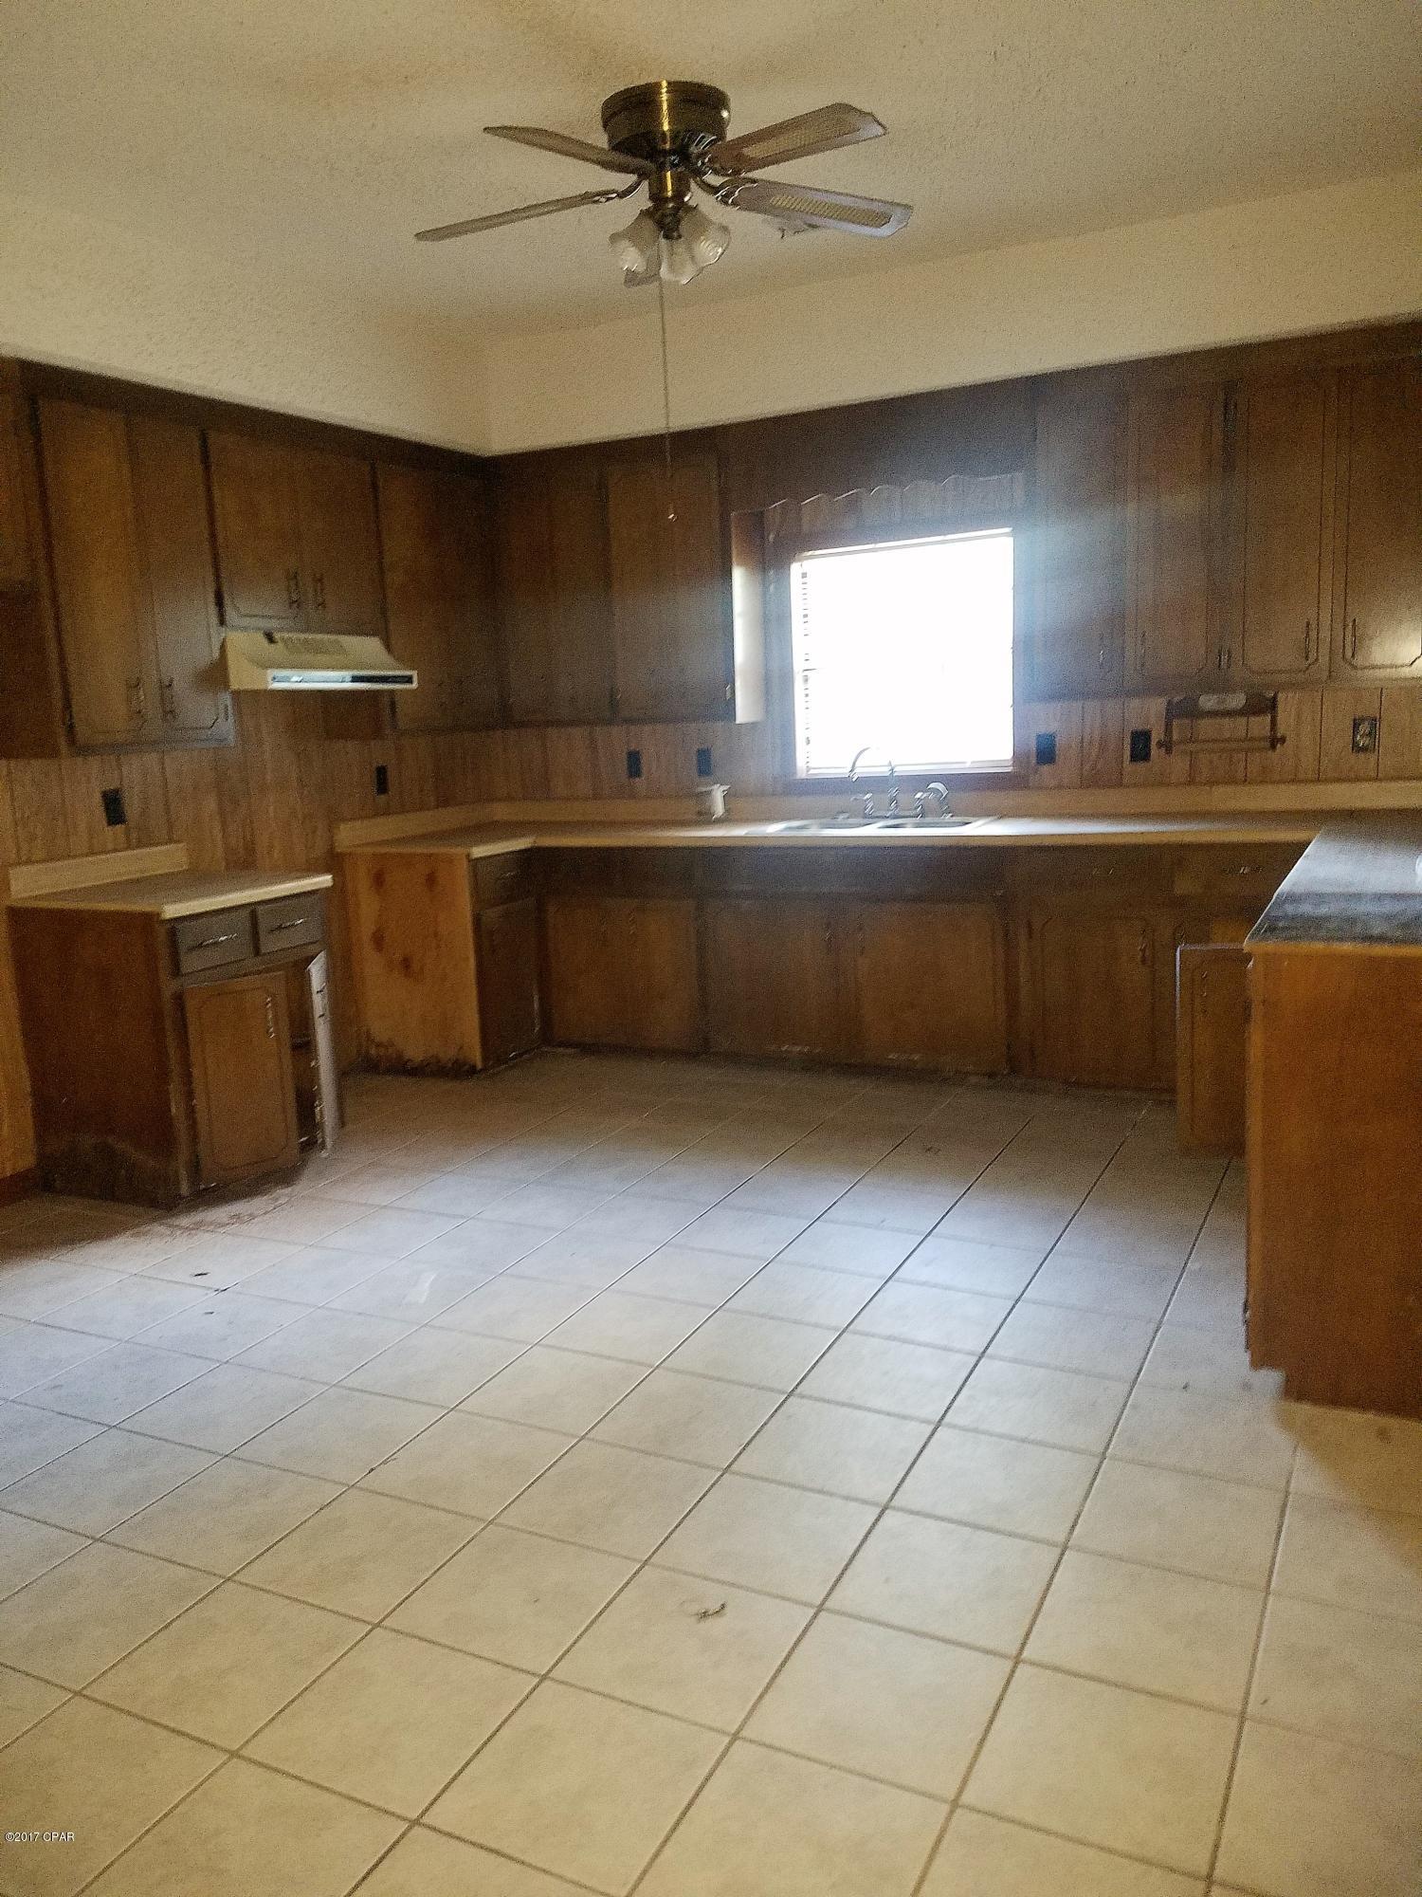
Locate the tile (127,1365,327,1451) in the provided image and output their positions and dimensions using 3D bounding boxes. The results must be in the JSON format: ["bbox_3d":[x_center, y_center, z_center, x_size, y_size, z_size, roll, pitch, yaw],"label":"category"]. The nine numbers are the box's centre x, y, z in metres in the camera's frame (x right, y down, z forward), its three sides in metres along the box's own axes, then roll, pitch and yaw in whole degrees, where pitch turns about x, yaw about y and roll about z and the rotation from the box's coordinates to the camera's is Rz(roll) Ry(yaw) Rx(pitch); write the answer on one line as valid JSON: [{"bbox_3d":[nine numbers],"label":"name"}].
[{"bbox_3d":[-1.007,0.953,2.966,0.302,0.010,0.302,2,11,26],"label":"tile"}]

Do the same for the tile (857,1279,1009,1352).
[{"bbox_3d":[0.511,0.840,3.249,0.306,0.010,0.304,2,11,26],"label":"tile"}]

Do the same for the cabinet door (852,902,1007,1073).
[{"bbox_3d":[0.798,0.138,5.215,0.582,0.616,0.022,2,11,26],"label":"cabinet door"}]

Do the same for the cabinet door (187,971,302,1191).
[{"bbox_3d":[-1.450,0.400,4.405,0.022,0.619,0.322,6,13,44],"label":"cabinet door"}]

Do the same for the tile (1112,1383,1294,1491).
[{"bbox_3d":[0.930,0.919,2.691,0.305,0.010,0.305,2,11,26],"label":"tile"}]

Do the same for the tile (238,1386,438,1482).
[{"bbox_3d":[-0.731,0.966,2.828,0.303,0.010,0.303,2,10,26],"label":"tile"}]

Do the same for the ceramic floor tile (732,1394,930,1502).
[{"bbox_3d":[0.238,0.948,2.695,0.302,0.010,0.302,2,11,26],"label":"ceramic floor tile"}]

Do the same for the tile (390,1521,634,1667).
[{"bbox_3d":[-0.314,1.042,2.295,0.305,0.010,0.305,2,11,26],"label":"tile"}]

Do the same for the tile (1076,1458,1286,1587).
[{"bbox_3d":[0.795,0.970,2.413,0.306,0.010,0.304,2,11,26],"label":"tile"}]

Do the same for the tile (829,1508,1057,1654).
[{"bbox_3d":[0.379,1.012,2.289,0.305,0.010,0.305,2,11,26],"label":"tile"}]

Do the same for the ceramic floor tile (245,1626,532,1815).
[{"bbox_3d":[-0.447,1.087,2.010,0.303,0.010,0.303,2,10,26],"label":"ceramic floor tile"}]

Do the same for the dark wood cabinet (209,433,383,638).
[{"bbox_3d":[-1.596,-1.464,5.182,0.320,0.658,0.834,2,11,26],"label":"dark wood cabinet"}]

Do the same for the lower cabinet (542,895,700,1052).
[{"bbox_3d":[-0.246,0.056,5.977,0.706,0.609,0.500,3,11,28],"label":"lower cabinet"}]

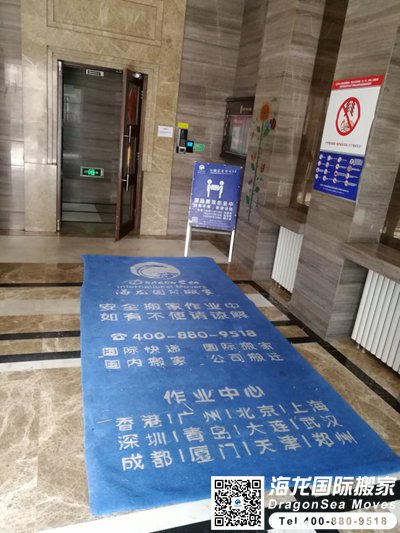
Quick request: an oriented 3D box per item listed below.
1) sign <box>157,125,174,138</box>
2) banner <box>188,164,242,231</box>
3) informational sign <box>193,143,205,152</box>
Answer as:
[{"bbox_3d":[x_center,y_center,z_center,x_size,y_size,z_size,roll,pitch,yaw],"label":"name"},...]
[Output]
[{"bbox_3d":[-0.488,-1.915,5.920,0.213,0.145,0.010,0,19,-19],"label":"sign"},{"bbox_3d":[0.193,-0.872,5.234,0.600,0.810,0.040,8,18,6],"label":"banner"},{"bbox_3d":[-0.005,-1.749,6.143,0.170,0.115,0.010,0,19,-19],"label":"informational sign"}]

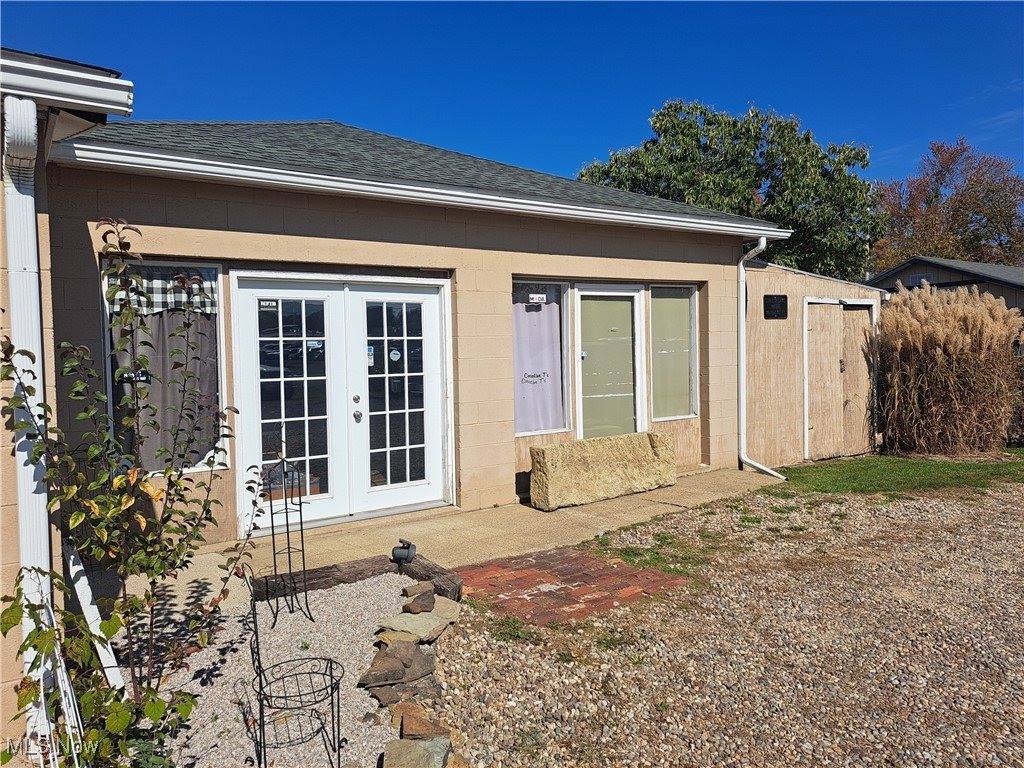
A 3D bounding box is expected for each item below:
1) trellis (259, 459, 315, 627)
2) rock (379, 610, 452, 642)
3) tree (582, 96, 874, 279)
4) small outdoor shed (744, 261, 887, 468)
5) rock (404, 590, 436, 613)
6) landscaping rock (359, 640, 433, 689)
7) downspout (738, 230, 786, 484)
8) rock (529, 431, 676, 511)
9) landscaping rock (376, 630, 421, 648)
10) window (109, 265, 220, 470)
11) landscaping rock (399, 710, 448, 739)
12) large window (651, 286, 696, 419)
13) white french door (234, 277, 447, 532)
[{"bbox_3d":[-1.247,0.861,3.943,0.260,0.898,0.240,-2,3,-18],"label":"trellis"},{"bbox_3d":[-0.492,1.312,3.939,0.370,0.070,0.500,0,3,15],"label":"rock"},{"bbox_3d":[6.241,-3.749,20.084,8.800,8.500,8.600,-3,3,-33],"label":"tree"},{"bbox_3d":[3.367,-0.329,10.752,3.283,2.616,2.800,-3,3,-34],"label":"small outdoor shed"},{"bbox_3d":[-0.528,1.244,4.045,0.180,0.085,0.140,-2,3,-13],"label":"rock"},{"bbox_3d":[-0.527,1.321,3.354,0.330,0.085,0.380,-1,3,-6],"label":"landscaping rock"},{"bbox_3d":[2.905,-0.319,8.311,0.100,2.760,0.620,-3,3,-33],"label":"downspout"},{"bbox_3d":[0.945,0.827,7.079,1.770,0.580,0.320,-3,4,-38],"label":"rock"},{"bbox_3d":[-0.601,1.355,3.725,0.240,0.065,0.170,-1,3,7],"label":"landscaping rock"},{"bbox_3d":[-2.519,-0.121,5.200,0.790,1.550,0.100,-3,3,-33],"label":"window"},{"bbox_3d":[-0.333,1.301,2.705,0.190,0.070,0.150,-2,3,-8],"label":"landscaping rock"},{"bbox_3d":[1.876,-0.362,8.292,0.772,1.564,0.100,-3,3,-34],"label":"large window"},{"bbox_3d":[-1.340,0.129,5.995,1.890,2.040,0.120,-3,3,-33],"label":"white french door"}]

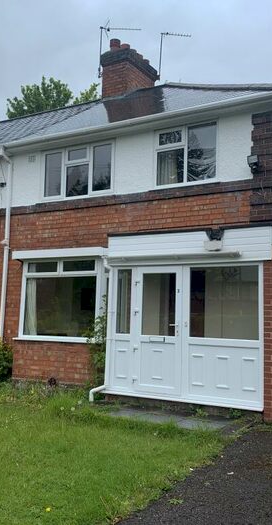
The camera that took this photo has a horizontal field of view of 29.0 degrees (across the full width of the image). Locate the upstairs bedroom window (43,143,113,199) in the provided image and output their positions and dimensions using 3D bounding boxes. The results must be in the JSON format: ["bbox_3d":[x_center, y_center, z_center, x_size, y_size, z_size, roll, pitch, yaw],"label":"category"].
[{"bbox_3d":[-1.144,-1.767,10.325,1.760,1.031,0.090,-2,-7,31],"label":"upstairs bedroom window"}]

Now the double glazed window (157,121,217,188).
[{"bbox_3d":[0.861,-1.870,9.122,1.200,1.090,0.090,-2,-7,31],"label":"double glazed window"}]

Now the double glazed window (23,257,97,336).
[{"bbox_3d":[-1.415,0.687,9.630,1.747,1.468,0.090,-2,-7,31],"label":"double glazed window"}]

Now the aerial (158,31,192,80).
[{"bbox_3d":[1.208,-6.255,16.034,0.950,1.420,0.350,2,-6,-5],"label":"aerial"}]

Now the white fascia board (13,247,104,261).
[{"bbox_3d":[-1.457,-0.158,9.697,2.120,0.155,0.100,-2,-7,31],"label":"white fascia board"}]

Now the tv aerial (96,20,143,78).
[{"bbox_3d":[-0.454,-5.945,14.973,1.200,1.560,0.420,2,-6,-5],"label":"tv aerial"}]

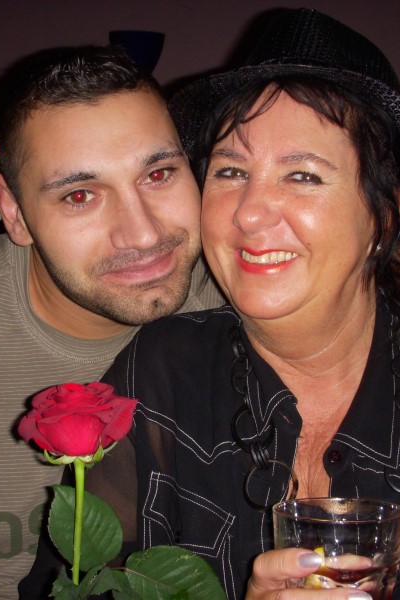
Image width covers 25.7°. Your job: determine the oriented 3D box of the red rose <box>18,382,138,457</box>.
[{"bbox_3d":[-0.085,0.084,0.610,0.080,0.054,0.080,1,9,0],"label":"red rose"}]

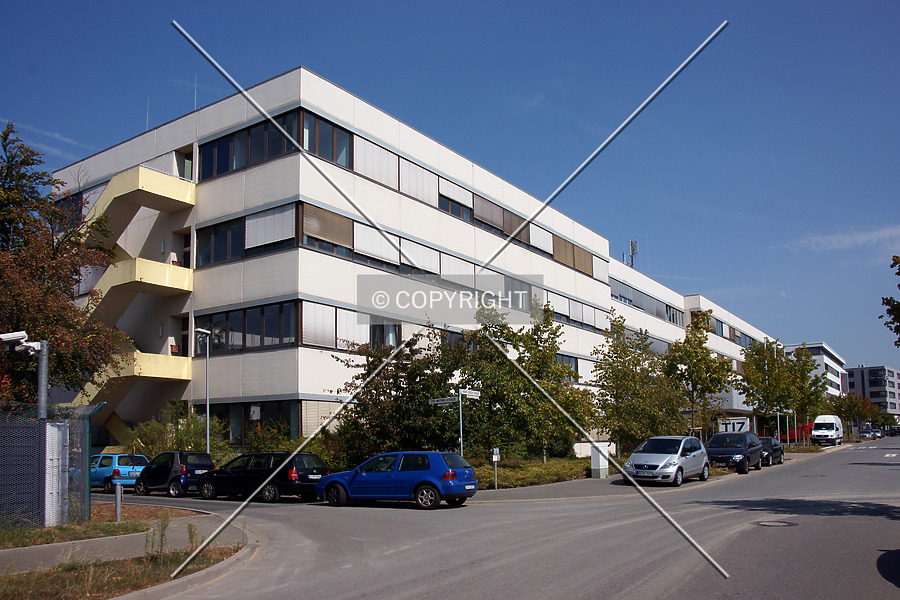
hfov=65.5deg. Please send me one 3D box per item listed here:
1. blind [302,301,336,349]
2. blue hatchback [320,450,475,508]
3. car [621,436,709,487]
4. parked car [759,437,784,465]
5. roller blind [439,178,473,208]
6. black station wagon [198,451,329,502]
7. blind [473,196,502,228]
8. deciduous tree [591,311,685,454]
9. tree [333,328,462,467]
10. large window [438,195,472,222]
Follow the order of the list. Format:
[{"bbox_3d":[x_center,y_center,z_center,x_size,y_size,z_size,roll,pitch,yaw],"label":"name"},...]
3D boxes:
[{"bbox_3d":[-5.541,1.087,29.788,0.100,1.734,1.913,-8,-13,34],"label":"blind"},{"bbox_3d":[-1.430,4.600,18.200,4.150,1.450,1.740,-6,-12,24],"label":"blue hatchback"},{"bbox_3d":[7.184,5.265,23.205,1.760,1.590,3.840,-9,-14,39],"label":"car"},{"bbox_3d":[16.489,8.099,37.473,1.760,1.430,4.400,-7,-11,33],"label":"parked car"},{"bbox_3d":[0.383,-6.044,39.827,0.100,0.982,3.435,-7,-11,33],"label":"roller blind"},{"bbox_3d":[-6.018,5.520,22.064,4.400,1.480,1.740,-5,-12,25],"label":"black station wagon"},{"bbox_3d":[2.398,-5.327,42.740,0.100,1.426,3.436,-7,-11,33],"label":"blind"},{"bbox_3d":[8.668,4.122,32.800,4.400,7.280,4.400,-7,-13,34],"label":"deciduous tree"},{"bbox_3d":[-1.775,3.762,24.323,4.600,5.520,4.400,0,-11,0],"label":"tree"},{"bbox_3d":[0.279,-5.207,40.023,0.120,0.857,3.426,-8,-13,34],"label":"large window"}]

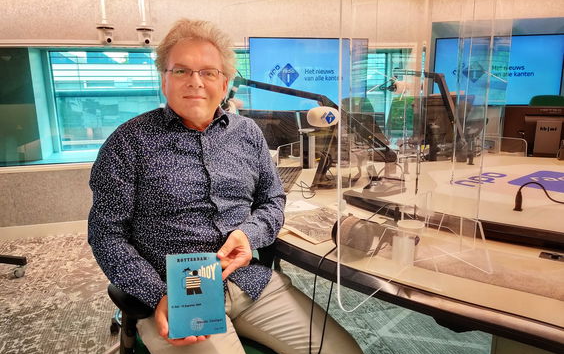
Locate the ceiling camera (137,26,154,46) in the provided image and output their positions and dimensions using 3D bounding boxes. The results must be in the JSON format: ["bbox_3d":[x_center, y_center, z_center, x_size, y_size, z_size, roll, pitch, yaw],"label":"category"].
[{"bbox_3d":[-1.231,-1.272,3.970,0.160,0.180,0.165,-11,17,-37],"label":"ceiling camera"}]

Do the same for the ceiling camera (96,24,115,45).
[{"bbox_3d":[-1.570,-1.260,3.920,0.165,0.180,0.160,11,18,42],"label":"ceiling camera"}]

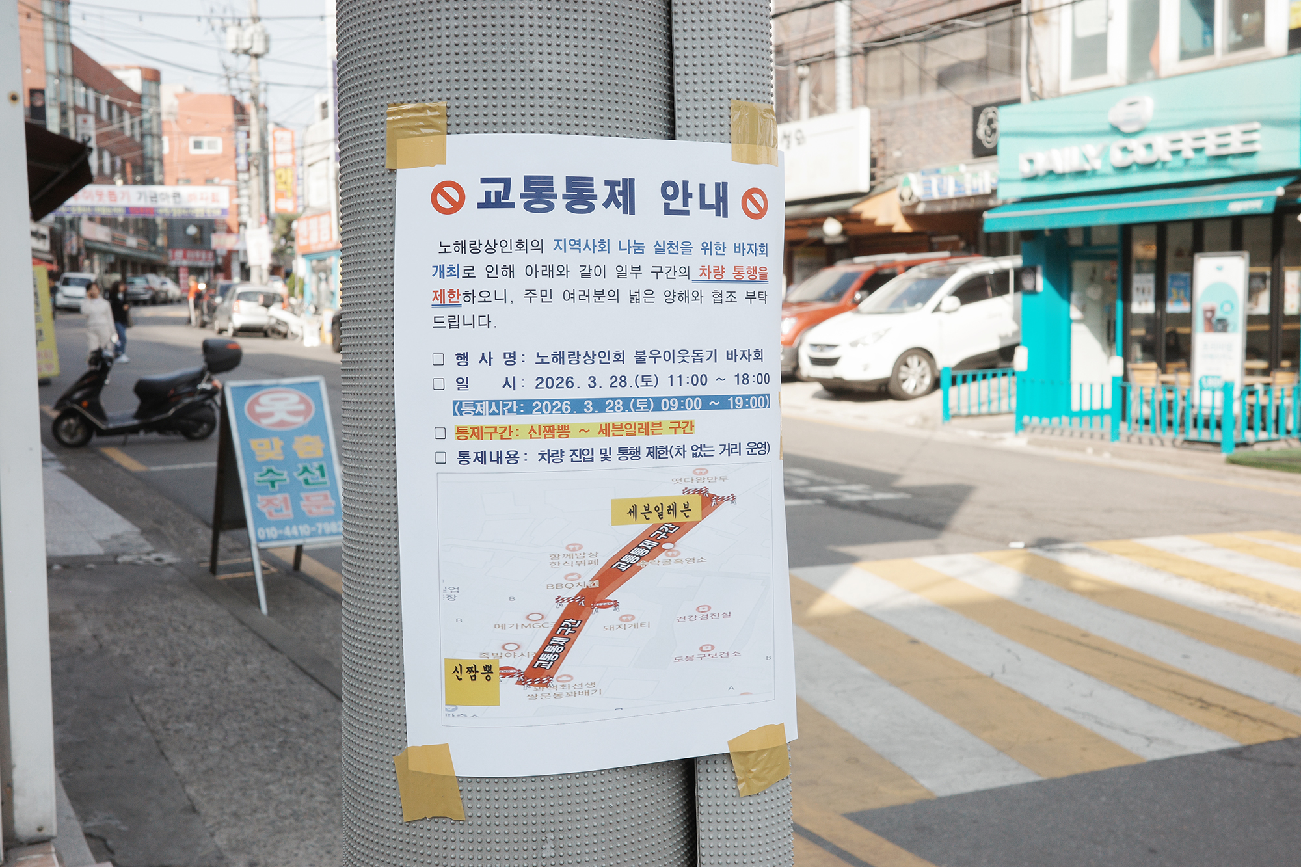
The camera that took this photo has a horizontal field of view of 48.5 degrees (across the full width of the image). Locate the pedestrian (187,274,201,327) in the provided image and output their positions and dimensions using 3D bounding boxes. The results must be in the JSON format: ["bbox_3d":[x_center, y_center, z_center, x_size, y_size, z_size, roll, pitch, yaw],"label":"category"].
[{"bbox_3d":[-14.839,-4.315,47.000,0.500,1.680,0.500,1,5,21],"label":"pedestrian"}]

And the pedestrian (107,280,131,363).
[{"bbox_3d":[-10.361,-2.182,28.200,0.460,1.630,0.480,3,6,41],"label":"pedestrian"}]

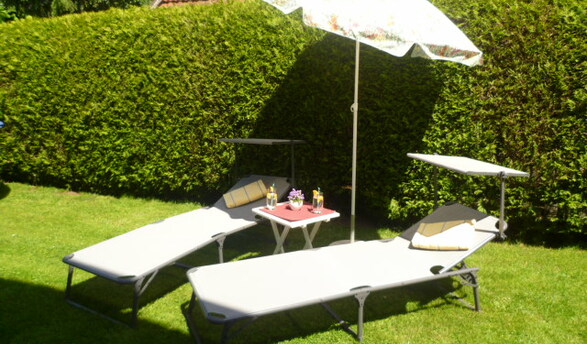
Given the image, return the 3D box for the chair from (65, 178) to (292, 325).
[{"bbox_3d":[-0.719,0.474,3.716,0.639,0.463,1.940,7,15,30],"label":"chair"}]

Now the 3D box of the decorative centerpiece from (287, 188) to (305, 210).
[{"bbox_3d":[0.019,0.199,3.496,0.129,0.156,0.129,0,13,0],"label":"decorative centerpiece"}]

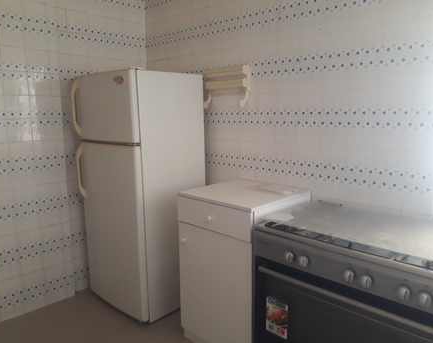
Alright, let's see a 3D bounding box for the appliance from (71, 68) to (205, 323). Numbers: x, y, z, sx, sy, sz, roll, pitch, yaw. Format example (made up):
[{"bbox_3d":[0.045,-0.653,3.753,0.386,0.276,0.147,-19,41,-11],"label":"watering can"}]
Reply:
[{"bbox_3d":[-0.531,0.142,2.567,0.617,1.618,0.699,-9,13,-44],"label":"appliance"}]

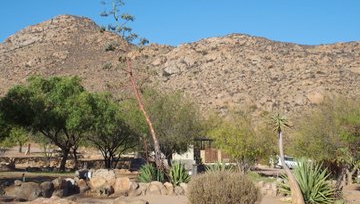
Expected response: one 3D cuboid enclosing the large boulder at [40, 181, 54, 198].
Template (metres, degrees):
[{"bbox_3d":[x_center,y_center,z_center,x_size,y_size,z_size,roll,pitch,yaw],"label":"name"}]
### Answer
[{"bbox_3d":[-4.984,3.301,22.300,0.527,0.621,0.520,0,-5,0],"label":"large boulder"}]

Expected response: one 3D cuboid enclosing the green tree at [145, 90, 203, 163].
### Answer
[{"bbox_3d":[-0.501,2.030,46.000,4.253,5.528,4.600,0,-5,-1],"label":"green tree"}]

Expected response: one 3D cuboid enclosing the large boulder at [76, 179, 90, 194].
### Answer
[{"bbox_3d":[-3.711,3.246,22.800,0.519,0.503,0.500,1,-5,-9],"label":"large boulder"}]

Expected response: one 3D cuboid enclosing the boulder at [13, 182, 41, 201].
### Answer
[{"bbox_3d":[-5.305,3.086,20.500,0.905,0.620,0.850,1,-5,-14],"label":"boulder"}]

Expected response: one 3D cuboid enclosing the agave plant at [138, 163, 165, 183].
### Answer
[{"bbox_3d":[-1.153,2.885,24.000,1.026,0.770,1.000,0,-5,-3],"label":"agave plant"}]

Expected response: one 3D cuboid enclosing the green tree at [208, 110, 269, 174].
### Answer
[{"bbox_3d":[3.651,2.528,37.000,3.995,3.870,3.900,0,-5,0],"label":"green tree"}]

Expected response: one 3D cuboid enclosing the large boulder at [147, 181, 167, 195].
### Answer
[{"bbox_3d":[-0.903,3.323,22.800,0.756,0.495,0.650,0,-5,-2],"label":"large boulder"}]

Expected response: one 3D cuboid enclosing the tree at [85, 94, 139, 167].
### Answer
[{"bbox_3d":[-5.238,2.250,46.000,4.190,5.820,4.600,0,-5,0],"label":"tree"}]

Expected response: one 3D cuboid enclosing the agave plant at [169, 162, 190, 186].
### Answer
[{"bbox_3d":[-0.020,2.810,23.300,0.865,0.943,0.880,0,-5,0],"label":"agave plant"}]

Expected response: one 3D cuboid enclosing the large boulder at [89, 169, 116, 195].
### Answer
[{"bbox_3d":[-2.981,3.067,22.800,1.077,0.942,0.900,0,-5,0],"label":"large boulder"}]

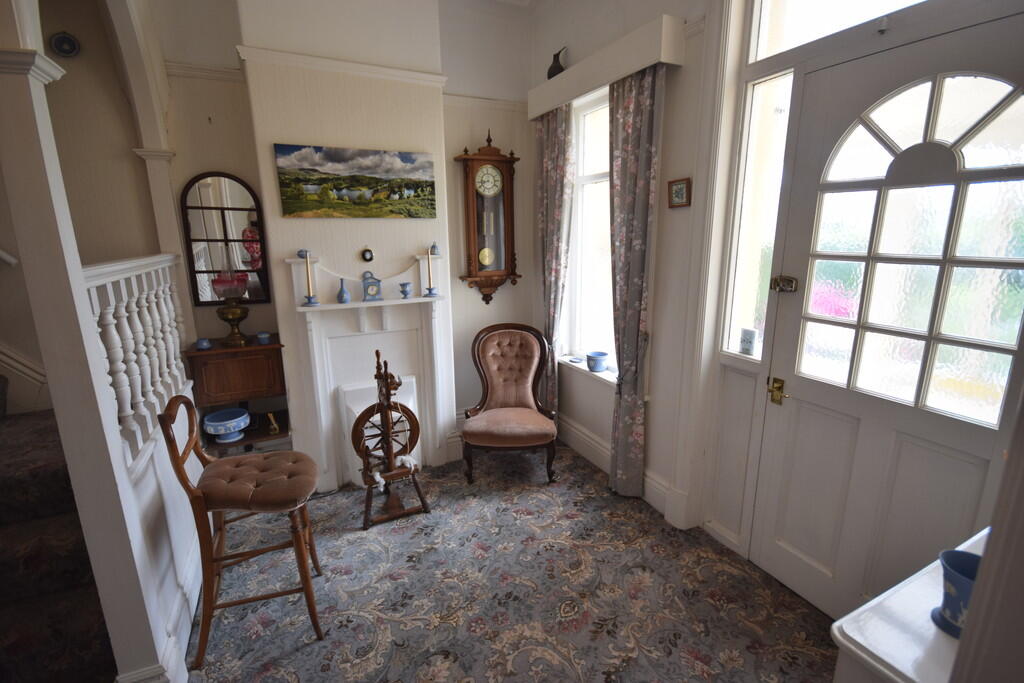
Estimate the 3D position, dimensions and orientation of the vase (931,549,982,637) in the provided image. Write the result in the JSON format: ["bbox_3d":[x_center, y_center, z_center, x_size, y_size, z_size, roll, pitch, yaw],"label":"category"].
[{"bbox_3d":[0.806,0.456,0.808,0.088,0.130,0.088,-7,14,-25],"label":"vase"}]

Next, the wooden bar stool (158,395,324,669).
[{"bbox_3d":[-0.974,0.647,1.775,0.470,0.970,0.420,-4,13,-15],"label":"wooden bar stool"}]

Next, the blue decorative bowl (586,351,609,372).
[{"bbox_3d":[0.570,0.131,3.026,0.142,0.113,0.142,-1,13,0],"label":"blue decorative bowl"}]

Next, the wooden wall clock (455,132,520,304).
[{"bbox_3d":[-0.167,-0.835,3.153,0.450,1.160,0.190,-7,14,-25],"label":"wooden wall clock"}]

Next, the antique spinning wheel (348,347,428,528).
[{"bbox_3d":[-0.701,0.498,2.517,0.370,0.920,0.360,-7,14,-25],"label":"antique spinning wheel"}]

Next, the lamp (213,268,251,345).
[{"bbox_3d":[-1.539,-0.191,2.508,0.170,0.410,0.170,-7,14,-25],"label":"lamp"}]

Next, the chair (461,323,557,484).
[{"bbox_3d":[-0.021,0.374,3.064,0.560,0.900,0.710,-1,13,-1],"label":"chair"}]

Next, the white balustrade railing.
[{"bbox_3d":[-1.439,-0.012,1.790,0.090,0.610,1.180,-7,14,-25],"label":"white balustrade railing"}]

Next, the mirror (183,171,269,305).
[{"bbox_3d":[-1.626,-0.579,2.594,0.395,0.730,0.030,-7,14,-25],"label":"mirror"}]

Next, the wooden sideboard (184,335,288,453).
[{"bbox_3d":[-1.521,0.463,2.674,0.450,0.940,0.370,-7,14,-25],"label":"wooden sideboard"}]

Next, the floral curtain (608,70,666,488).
[{"bbox_3d":[0.646,-0.226,2.518,0.110,2.270,0.380,-7,14,-25],"label":"floral curtain"}]

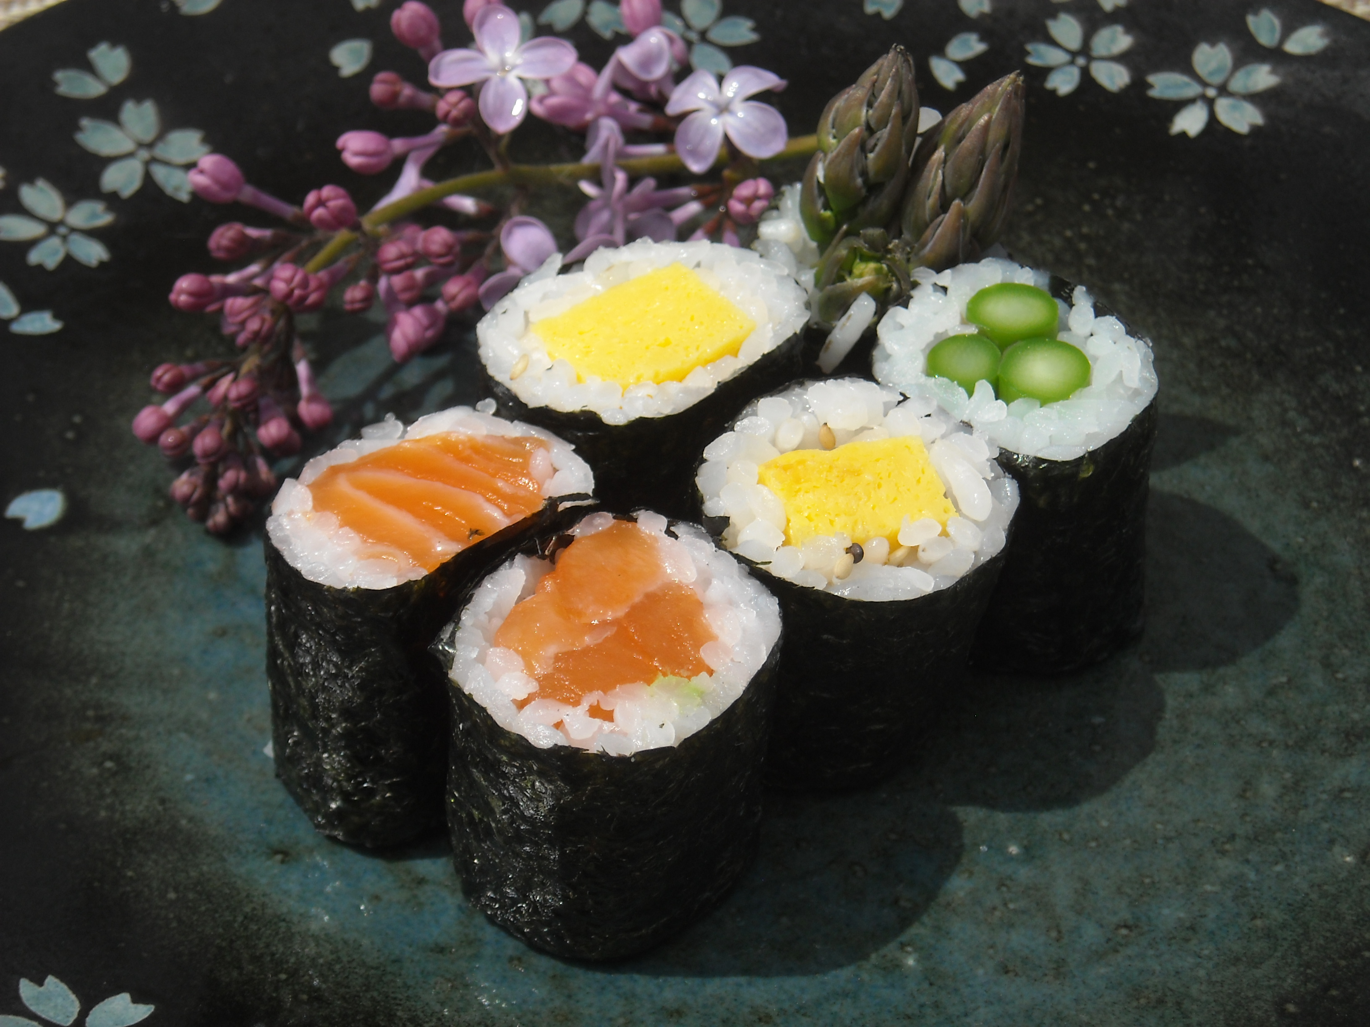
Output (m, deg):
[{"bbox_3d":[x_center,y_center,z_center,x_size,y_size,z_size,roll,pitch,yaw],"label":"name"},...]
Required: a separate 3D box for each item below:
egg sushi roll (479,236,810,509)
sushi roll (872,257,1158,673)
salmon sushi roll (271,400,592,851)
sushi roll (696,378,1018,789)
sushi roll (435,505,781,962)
[{"bbox_3d":[-0.004,-0.009,0.362,0.035,0.030,0.033,0,43,0],"label":"egg sushi roll"},{"bbox_3d":[0.035,-0.005,0.358,0.029,0.031,0.031,0,43,0],"label":"sushi roll"},{"bbox_3d":[-0.025,0.012,0.336,0.031,0.034,0.028,0,43,0],"label":"salmon sushi roll"},{"bbox_3d":[0.018,0.007,0.347,0.033,0.029,0.033,0,43,0],"label":"sushi roll"},{"bbox_3d":[-0.007,0.022,0.330,0.032,0.030,0.033,0,43,0],"label":"sushi roll"}]

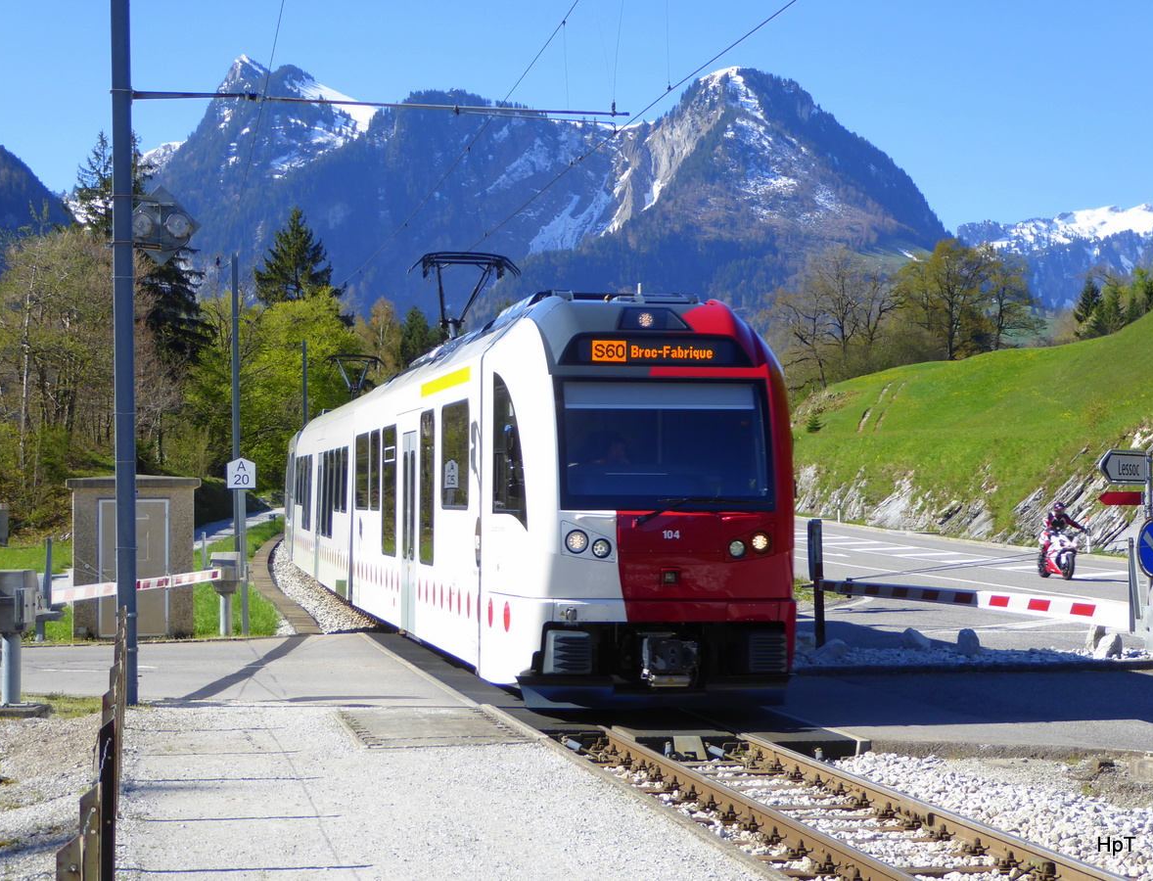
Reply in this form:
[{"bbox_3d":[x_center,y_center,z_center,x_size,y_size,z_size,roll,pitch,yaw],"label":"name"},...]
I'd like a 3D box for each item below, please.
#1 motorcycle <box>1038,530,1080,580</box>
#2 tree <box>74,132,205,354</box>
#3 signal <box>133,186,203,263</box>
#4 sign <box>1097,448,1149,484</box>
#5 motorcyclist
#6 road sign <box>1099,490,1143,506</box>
[{"bbox_3d":[10.779,2.541,60.000,0.720,1.130,2.040,3,-2,-12],"label":"motorcycle"},{"bbox_3d":[-17.119,-5.272,105.000,5.600,14.500,5.600,0,-2,0],"label":"tree"},{"bbox_3d":[-3.968,-2.052,25.600,0.780,0.770,0.250,0,-2,-3],"label":"signal"},{"bbox_3d":[5.532,0.272,27.100,0.060,0.345,1.250,-1,-2,31],"label":"sign"},{"bbox_3d":[10.914,2.121,60.200,0.880,1.450,0.780,0,-2,-12],"label":"motorcyclist"},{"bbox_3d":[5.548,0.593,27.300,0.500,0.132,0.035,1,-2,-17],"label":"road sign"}]

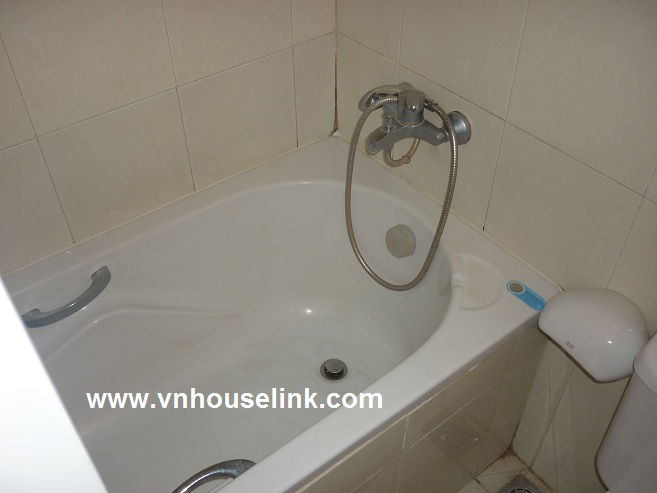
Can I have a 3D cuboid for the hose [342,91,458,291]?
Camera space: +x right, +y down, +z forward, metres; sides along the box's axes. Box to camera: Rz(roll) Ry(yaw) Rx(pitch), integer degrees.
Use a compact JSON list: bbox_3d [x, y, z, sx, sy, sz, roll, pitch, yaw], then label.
[{"bbox_3d":[0.157,-0.113,1.419,0.260,0.470,0.150,31,52,30],"label":"hose"}]

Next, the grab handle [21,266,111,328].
[{"bbox_3d":[-0.547,0.113,1.329,0.215,0.042,0.064,-28,49,-26],"label":"grab handle"}]

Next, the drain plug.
[{"bbox_3d":[0.015,0.320,1.635,0.071,0.026,0.071,0,43,0],"label":"drain plug"}]

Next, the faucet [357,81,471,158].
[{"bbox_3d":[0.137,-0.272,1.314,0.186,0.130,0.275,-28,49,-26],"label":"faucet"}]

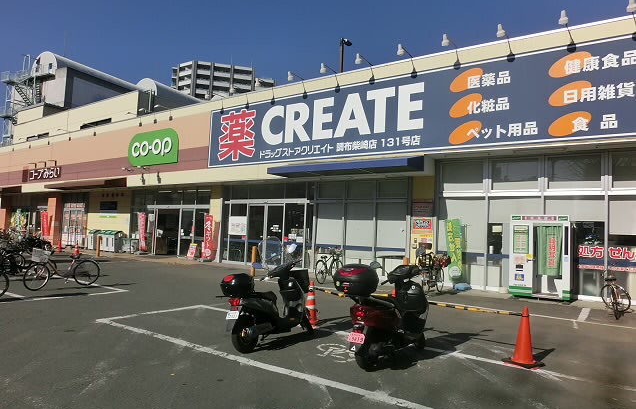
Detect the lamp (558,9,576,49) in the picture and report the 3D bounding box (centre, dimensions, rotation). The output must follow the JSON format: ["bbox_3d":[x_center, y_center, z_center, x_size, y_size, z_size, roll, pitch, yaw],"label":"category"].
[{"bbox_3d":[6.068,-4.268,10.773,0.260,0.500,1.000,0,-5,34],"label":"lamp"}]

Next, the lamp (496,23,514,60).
[{"bbox_3d":[4.863,-4.156,11.339,0.220,0.620,1.150,0,-4,34],"label":"lamp"}]

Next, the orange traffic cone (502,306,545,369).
[{"bbox_3d":[2.432,1.525,5.199,0.380,0.680,0.380,0,-5,34],"label":"orange traffic cone"}]

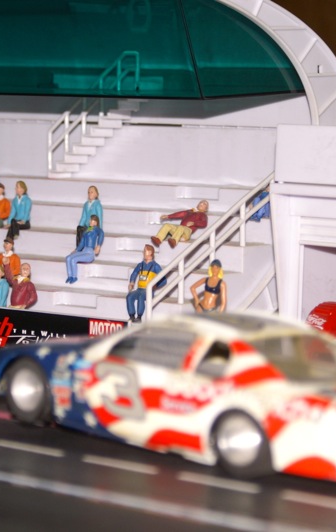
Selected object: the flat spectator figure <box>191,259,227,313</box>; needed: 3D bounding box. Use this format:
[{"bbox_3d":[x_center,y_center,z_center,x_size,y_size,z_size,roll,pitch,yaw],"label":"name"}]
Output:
[{"bbox_3d":[0.022,0.024,1.078,0.019,0.055,0.011,2,5,16],"label":"flat spectator figure"}]

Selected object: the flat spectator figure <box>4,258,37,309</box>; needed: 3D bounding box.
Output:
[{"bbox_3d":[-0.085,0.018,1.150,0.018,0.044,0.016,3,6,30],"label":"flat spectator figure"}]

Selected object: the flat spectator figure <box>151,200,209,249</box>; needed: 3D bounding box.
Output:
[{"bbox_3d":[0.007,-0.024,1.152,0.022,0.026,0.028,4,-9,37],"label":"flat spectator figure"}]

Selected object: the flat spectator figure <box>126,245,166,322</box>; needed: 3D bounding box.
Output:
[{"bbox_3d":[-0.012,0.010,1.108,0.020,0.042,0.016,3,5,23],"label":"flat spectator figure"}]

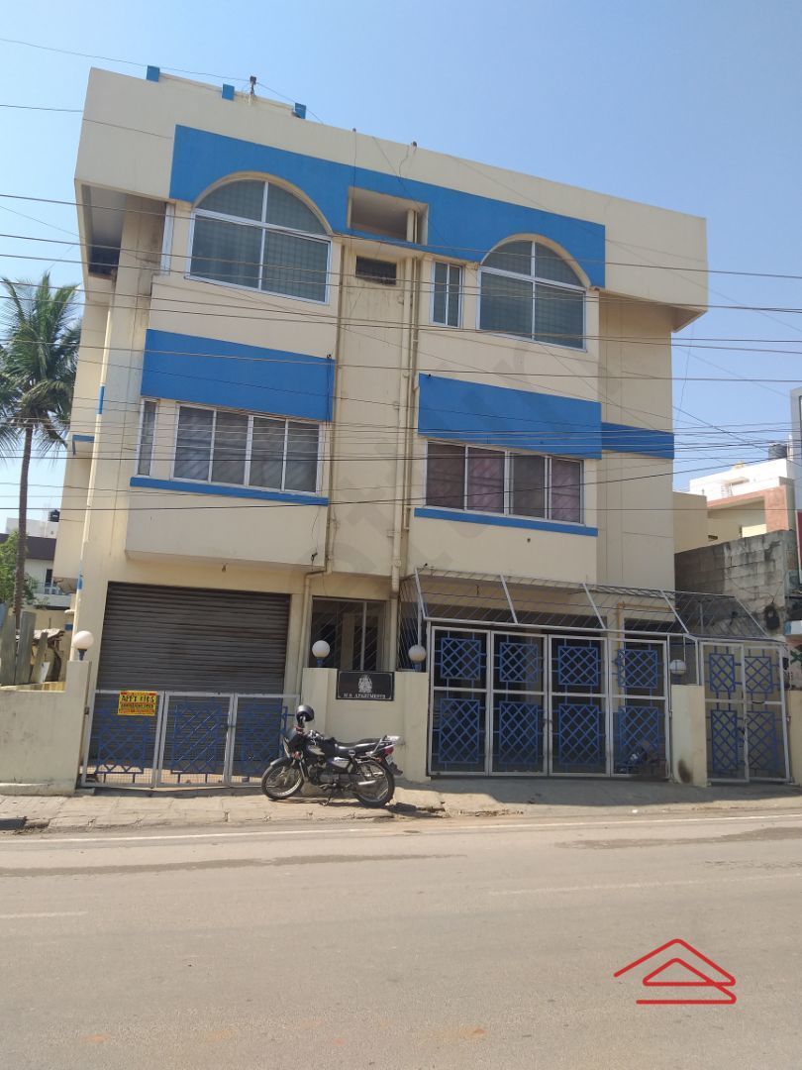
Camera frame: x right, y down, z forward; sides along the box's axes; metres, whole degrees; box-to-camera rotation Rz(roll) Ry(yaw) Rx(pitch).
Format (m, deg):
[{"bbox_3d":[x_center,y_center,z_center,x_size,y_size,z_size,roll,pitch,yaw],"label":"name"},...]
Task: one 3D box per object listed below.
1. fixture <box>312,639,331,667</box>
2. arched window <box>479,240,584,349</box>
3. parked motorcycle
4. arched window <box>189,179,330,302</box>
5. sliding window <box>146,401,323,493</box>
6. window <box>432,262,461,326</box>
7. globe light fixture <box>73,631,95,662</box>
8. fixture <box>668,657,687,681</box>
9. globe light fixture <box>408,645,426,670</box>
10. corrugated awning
[{"bbox_3d":[-1.186,1.771,11.953,0.265,0.390,0.265,6,-10,-17],"label":"fixture"},{"bbox_3d":[2.461,-4.512,14.795,2.206,1.968,0.150,6,-10,-17],"label":"arched window"},{"bbox_3d":[-0.889,2.892,10.483,1.950,1.160,0.720,0,-10,17],"label":"parked motorcycle"},{"bbox_3d":[-2.250,-4.958,13.361,2.394,2.006,0.150,6,-10,-17],"label":"arched window"},{"bbox_3d":[-2.328,-1.255,11.910,2.250,1.146,0.150,5,-10,-17],"label":"sliding window"},{"bbox_3d":[0.759,-3.987,13.323,0.504,1.113,0.120,5,-10,-17],"label":"window"},{"bbox_3d":[-4.346,1.519,10.983,0.265,0.400,0.265,6,-10,-17],"label":"globe light fixture"},{"bbox_3d":[4.749,2.340,13.760,0.265,0.390,0.265,6,-10,-17],"label":"fixture"},{"bbox_3d":[0.252,1.901,12.392,0.265,0.390,0.265,3,-10,0],"label":"globe light fixture"},{"bbox_3d":[3.365,1.262,13.847,6.478,0.889,0.900,6,-10,-17],"label":"corrugated awning"}]

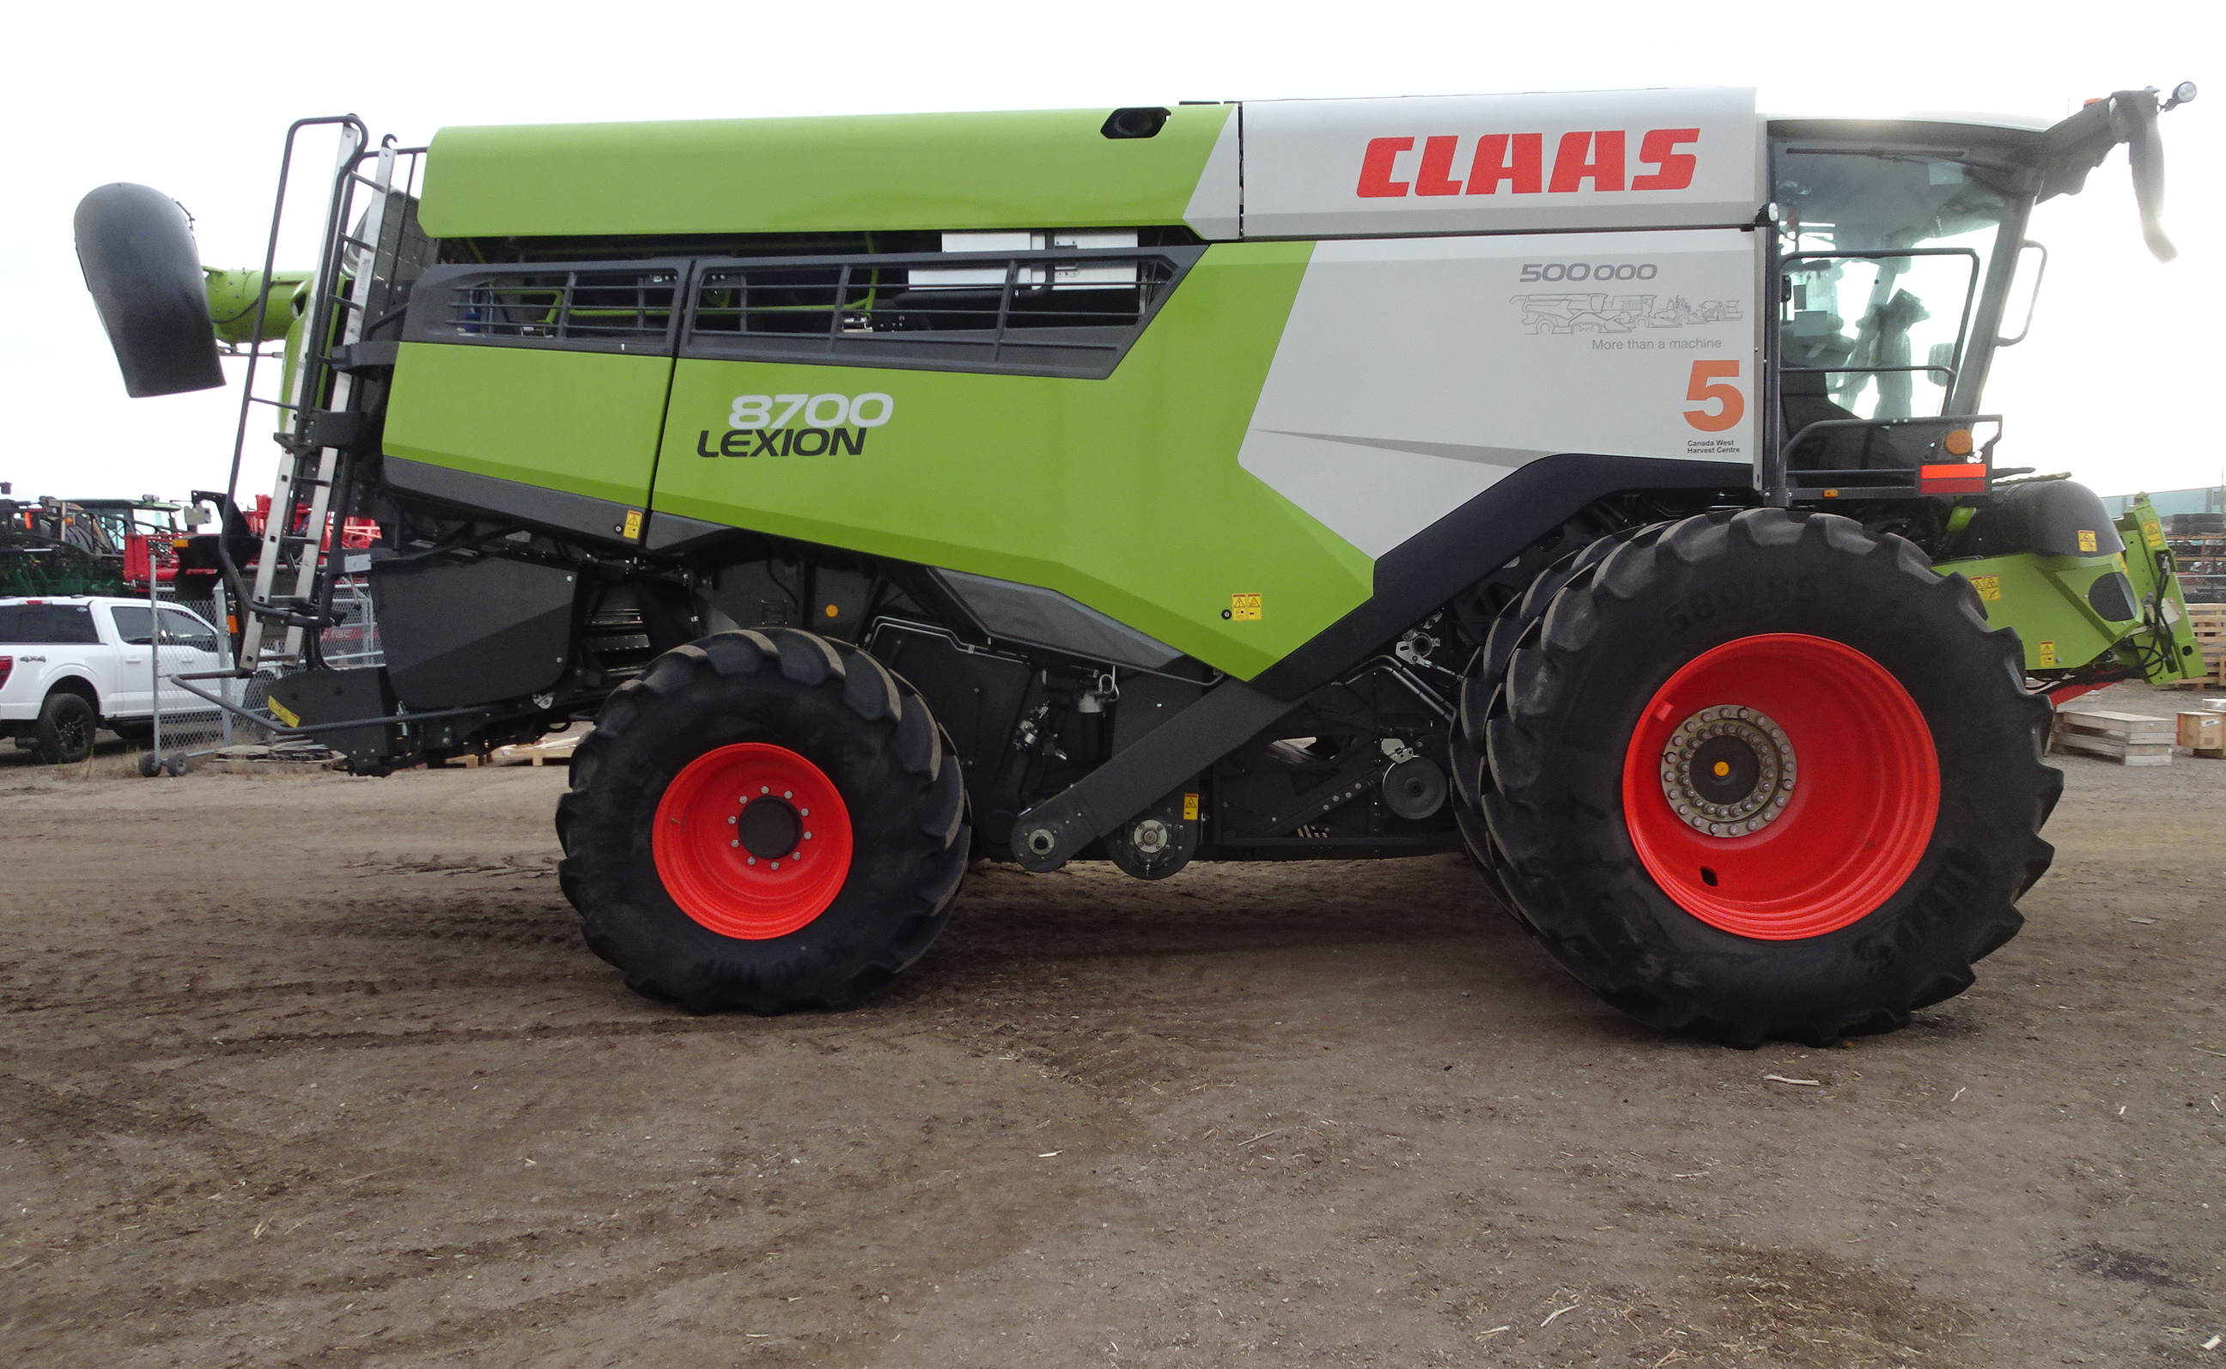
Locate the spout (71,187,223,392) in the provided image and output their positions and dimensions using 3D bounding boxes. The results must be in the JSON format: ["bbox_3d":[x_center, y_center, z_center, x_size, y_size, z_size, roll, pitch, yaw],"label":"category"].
[{"bbox_3d":[-5.560,-2.280,8.900,0.760,1.180,0.600,0,2,3],"label":"spout"}]

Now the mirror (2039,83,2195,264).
[{"bbox_3d":[4.080,-2.030,6.300,0.420,0.680,0.600,0,2,4],"label":"mirror"}]

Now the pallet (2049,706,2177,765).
[{"bbox_3d":[11.700,0.646,18.040,0.560,0.490,1.800,0,2,10],"label":"pallet"}]

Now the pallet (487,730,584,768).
[{"bbox_3d":[-6.650,0.800,17.900,1.100,0.220,1.100,0,2,0],"label":"pallet"}]

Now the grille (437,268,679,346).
[{"bbox_3d":[-2.413,-1.637,6.697,1.090,0.350,0.100,0,2,4],"label":"grille"}]

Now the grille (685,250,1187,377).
[{"bbox_3d":[-0.765,-1.560,6.575,2.150,0.530,0.120,0,2,4],"label":"grille"}]

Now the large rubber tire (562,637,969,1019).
[{"bbox_3d":[-1.478,0.570,6.575,1.660,1.590,0.600,0,2,-2],"label":"large rubber tire"}]

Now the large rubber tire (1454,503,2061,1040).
[{"bbox_3d":[2.469,0.315,6.267,2.040,1.980,1.360,0,2,4],"label":"large rubber tire"}]

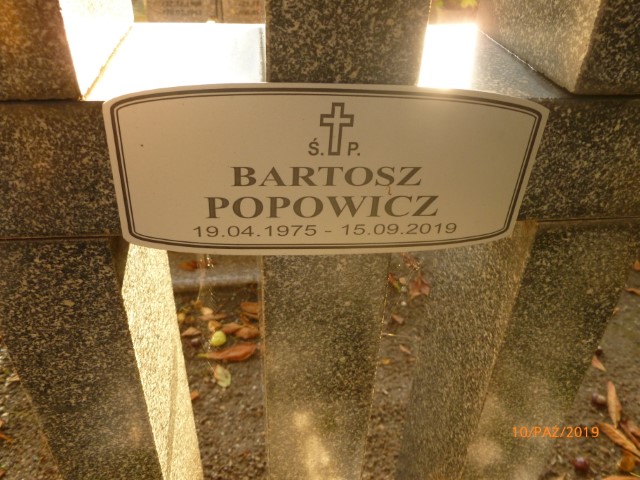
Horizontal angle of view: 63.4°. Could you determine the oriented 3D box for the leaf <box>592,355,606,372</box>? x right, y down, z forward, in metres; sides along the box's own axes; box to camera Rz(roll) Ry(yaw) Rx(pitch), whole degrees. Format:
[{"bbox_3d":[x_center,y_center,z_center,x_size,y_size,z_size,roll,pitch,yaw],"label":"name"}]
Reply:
[{"bbox_3d":[0.674,0.298,1.248,0.022,0.012,0.049,-5,34,-10],"label":"leaf"}]

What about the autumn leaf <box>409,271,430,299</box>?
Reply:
[{"bbox_3d":[0.285,0.127,1.481,0.065,0.025,0.098,12,34,16],"label":"autumn leaf"}]

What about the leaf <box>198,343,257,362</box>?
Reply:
[{"bbox_3d":[-0.197,0.241,1.103,0.122,0.018,0.036,-7,33,-14],"label":"leaf"}]

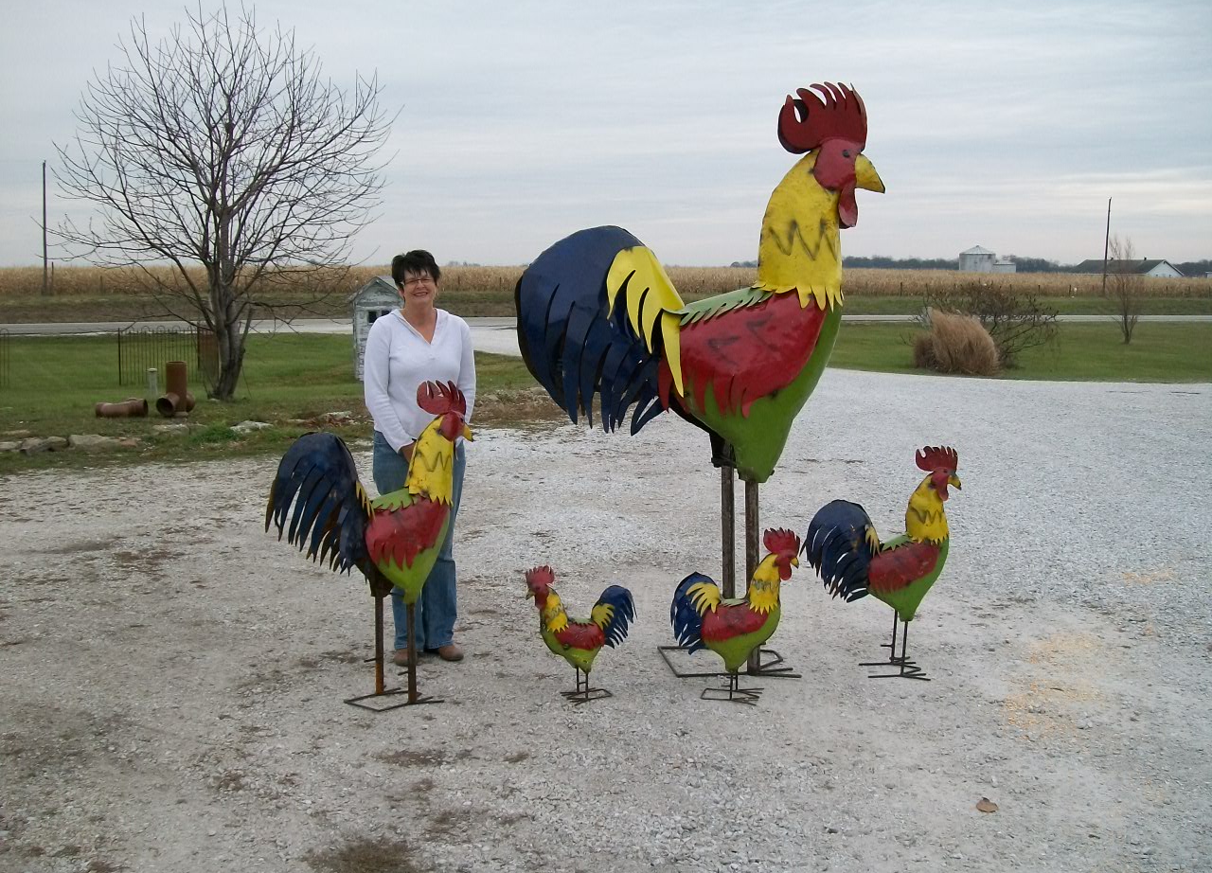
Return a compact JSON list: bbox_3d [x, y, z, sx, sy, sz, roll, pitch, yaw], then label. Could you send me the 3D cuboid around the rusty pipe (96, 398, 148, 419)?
[{"bbox_3d":[-5.424,-0.329,14.122,0.620,0.220,0.250,0,7,2],"label":"rusty pipe"}]

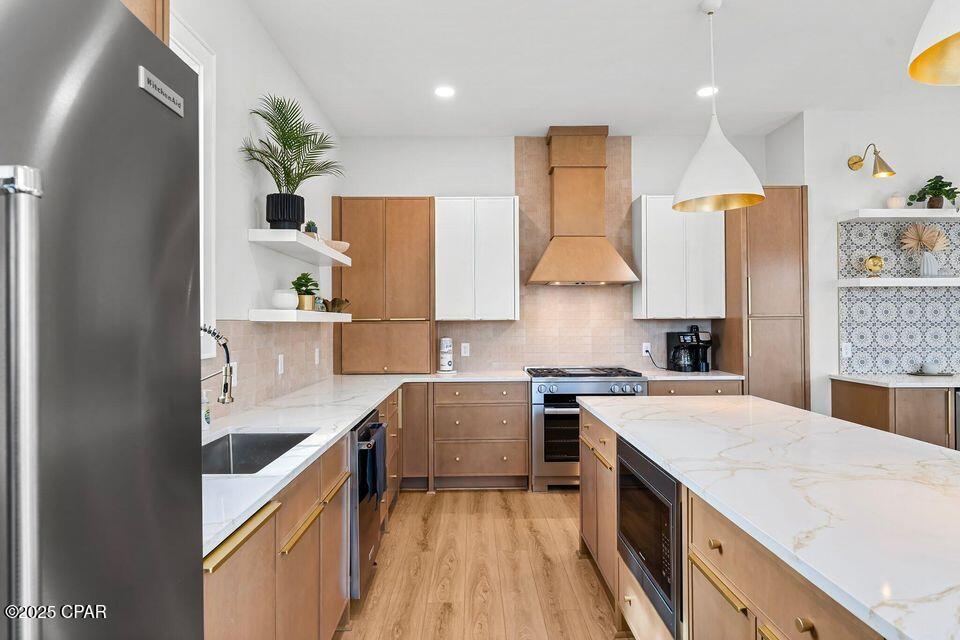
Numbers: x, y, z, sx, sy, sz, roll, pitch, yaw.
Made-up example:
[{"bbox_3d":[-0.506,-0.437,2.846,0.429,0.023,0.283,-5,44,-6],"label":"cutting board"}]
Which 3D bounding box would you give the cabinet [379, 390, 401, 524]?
[{"bbox_3d":[-0.932,0.954,3.483,0.615,0.907,1.000,0,0,-1],"label":"cabinet"}]

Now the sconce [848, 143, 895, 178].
[{"bbox_3d":[3.052,-1.234,3.980,0.150,0.280,0.340,0,0,-1],"label":"sconce"}]

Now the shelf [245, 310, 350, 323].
[{"bbox_3d":[-1.089,-0.019,3.253,0.253,0.059,1.205,0,0,-1],"label":"shelf"}]

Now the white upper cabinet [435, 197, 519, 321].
[{"bbox_3d":[-0.029,-0.528,4.520,0.730,1.067,0.345,0,0,-1],"label":"white upper cabinet"}]

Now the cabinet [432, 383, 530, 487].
[{"bbox_3d":[0.007,0.936,4.386,0.777,0.879,0.600,0,0,-1],"label":"cabinet"}]

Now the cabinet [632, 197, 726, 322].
[{"bbox_3d":[1.779,-0.549,4.561,0.725,1.072,0.285,0,0,-1],"label":"cabinet"}]

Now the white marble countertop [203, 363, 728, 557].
[{"bbox_3d":[0.460,0.472,2.820,3.335,0.030,3.770,0,0,-1],"label":"white marble countertop"}]

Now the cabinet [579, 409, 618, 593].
[{"bbox_3d":[0.896,0.920,2.561,0.610,0.874,0.745,0,0,-1],"label":"cabinet"}]

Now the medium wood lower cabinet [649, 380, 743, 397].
[{"bbox_3d":[1.748,0.926,4.408,0.770,0.879,0.605,0,0,-1],"label":"medium wood lower cabinet"}]

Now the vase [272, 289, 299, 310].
[{"bbox_3d":[-1.068,-0.108,2.786,0.146,0.116,0.146,0,0,-1],"label":"vase"}]

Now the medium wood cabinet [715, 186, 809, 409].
[{"bbox_3d":[2.422,0.147,4.434,0.544,2.492,0.560,0,0,-1],"label":"medium wood cabinet"}]

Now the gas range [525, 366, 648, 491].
[{"bbox_3d":[0.896,0.920,4.374,0.943,0.962,0.610,0,0,-1],"label":"gas range"}]

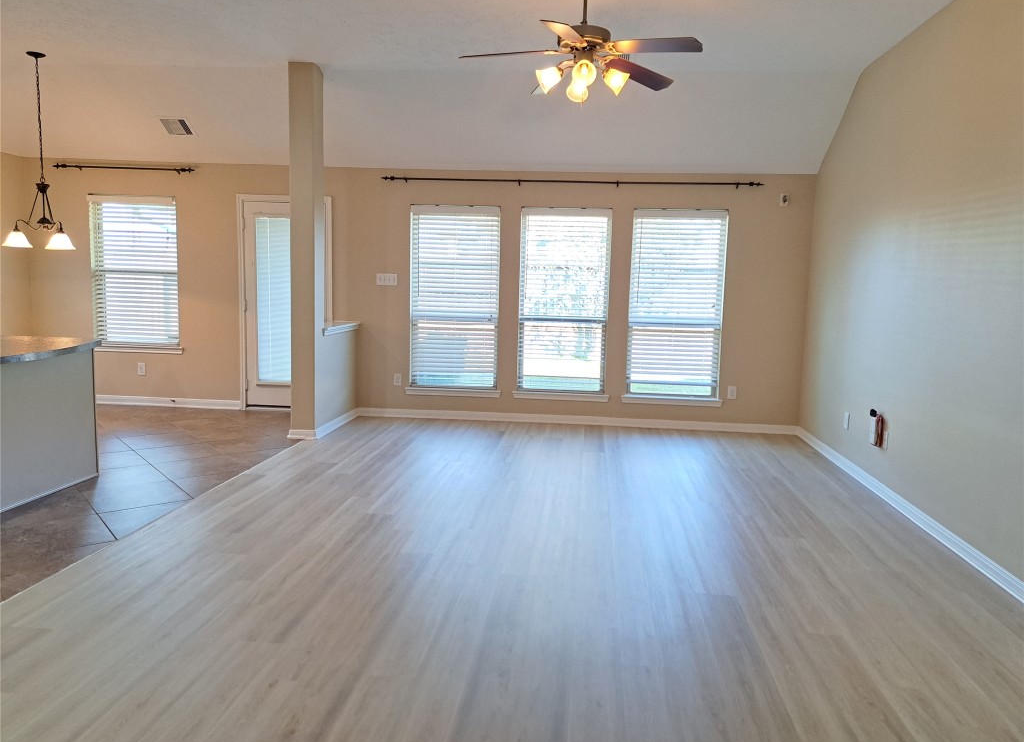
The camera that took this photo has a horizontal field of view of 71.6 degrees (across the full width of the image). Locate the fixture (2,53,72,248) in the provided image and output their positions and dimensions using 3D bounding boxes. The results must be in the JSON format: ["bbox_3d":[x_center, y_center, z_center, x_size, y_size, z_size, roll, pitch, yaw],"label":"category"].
[{"bbox_3d":[-3.807,-1.742,5.680,0.510,1.520,0.540,-3,9,-33],"label":"fixture"}]

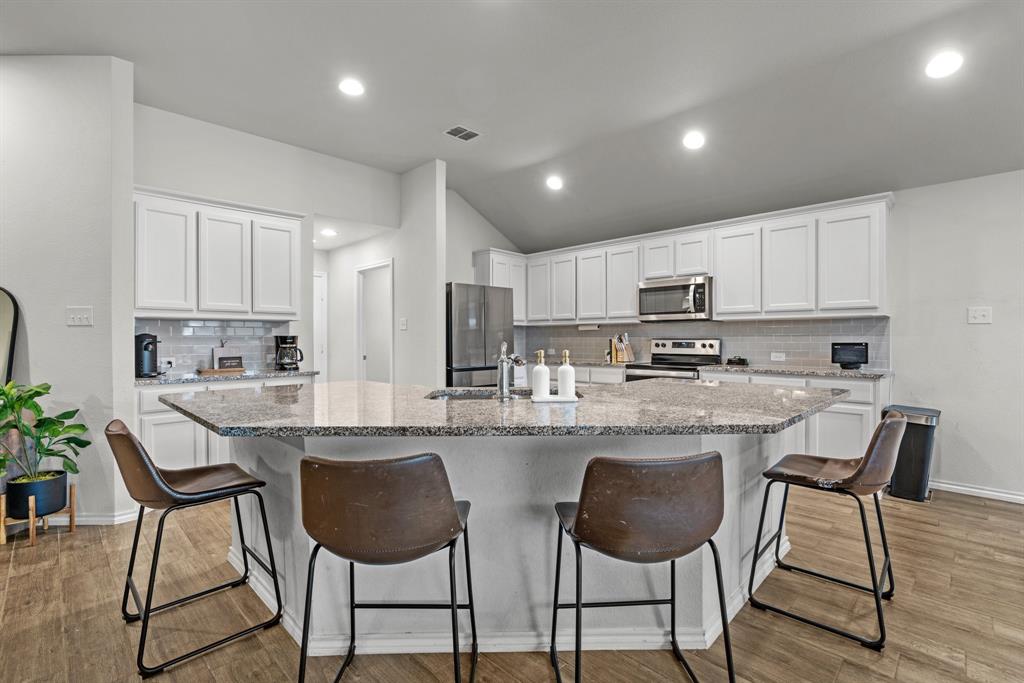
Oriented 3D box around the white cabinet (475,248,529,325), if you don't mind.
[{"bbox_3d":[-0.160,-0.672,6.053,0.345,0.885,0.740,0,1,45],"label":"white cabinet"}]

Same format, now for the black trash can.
[{"bbox_3d":[3.025,0.839,3.455,0.420,0.625,0.330,-1,1,-45],"label":"black trash can"}]

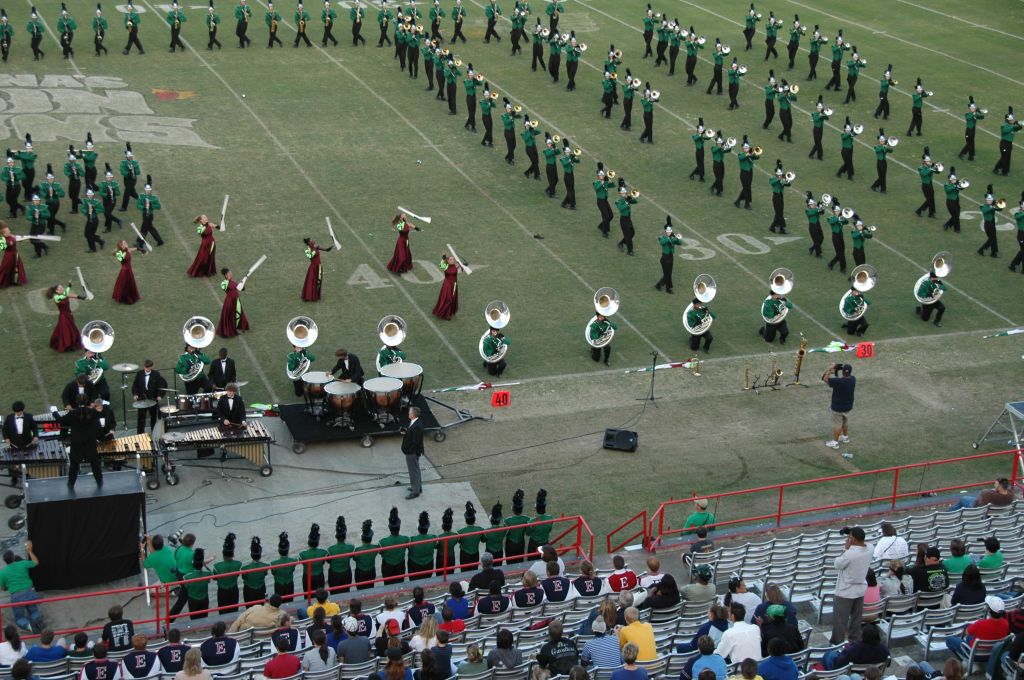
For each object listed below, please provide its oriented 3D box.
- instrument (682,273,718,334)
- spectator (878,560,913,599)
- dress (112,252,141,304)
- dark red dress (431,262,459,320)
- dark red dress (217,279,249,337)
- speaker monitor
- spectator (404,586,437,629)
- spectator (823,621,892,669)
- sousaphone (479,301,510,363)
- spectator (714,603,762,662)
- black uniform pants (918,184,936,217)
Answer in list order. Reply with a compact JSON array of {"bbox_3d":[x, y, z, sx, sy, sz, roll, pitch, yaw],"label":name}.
[{"bbox_3d":[4.297,-0.802,42.966,0.700,1.370,0.580,-9,24,-26],"label":"instrument"},{"bbox_3d":[5.253,3.621,26.792,0.500,1.260,0.760,-10,24,-29],"label":"spectator"},{"bbox_3d":[-9.306,-1.589,45.153,0.611,1.318,0.659,13,23,26],"label":"dress"},{"bbox_3d":[-1.578,-1.202,44.987,0.632,1.335,0.587,-16,27,-39],"label":"dark red dress"},{"bbox_3d":[-6.497,-0.787,43.571,0.719,1.260,0.774,13,23,26],"label":"dark red dress"},{"bbox_3d":[2.261,2.009,38.559,0.700,0.420,0.440,6,21,11],"label":"speaker monitor"},{"bbox_3d":[-1.490,4.157,27.853,0.500,1.320,0.760,-7,23,-22],"label":"spectator"},{"bbox_3d":[4.335,3.994,23.657,0.600,1.250,0.800,-14,26,-35],"label":"spectator"},{"bbox_3d":[-0.434,-0.189,41.886,0.720,1.300,0.620,-9,23,-26],"label":"sousaphone"},{"bbox_3d":[2.687,3.960,23.512,0.580,1.280,0.820,-11,24,-31],"label":"spectator"},{"bbox_3d":[11.980,-4.104,54.136,0.400,0.930,0.560,-15,27,-37],"label":"black uniform pants"}]

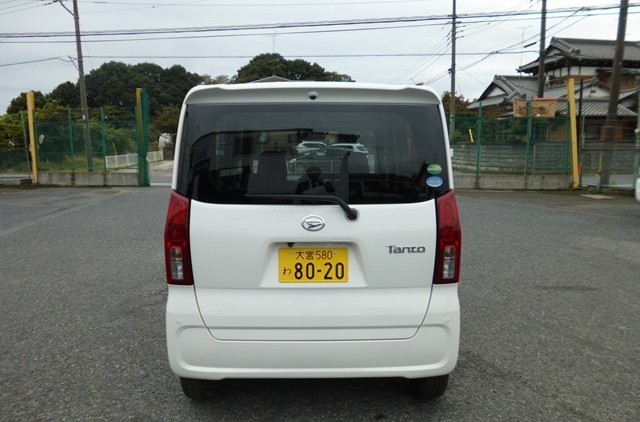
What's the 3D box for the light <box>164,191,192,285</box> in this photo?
[{"bbox_3d":[-0.680,0.125,2.150,0.160,0.460,0.170,0,7,0],"label":"light"}]

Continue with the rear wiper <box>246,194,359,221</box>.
[{"bbox_3d":[-0.080,-0.017,2.070,0.525,0.130,0.070,0,7,0],"label":"rear wiper"}]

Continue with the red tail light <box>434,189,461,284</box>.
[{"bbox_3d":[0.617,0.120,2.150,0.157,0.460,0.170,0,7,0],"label":"red tail light"}]

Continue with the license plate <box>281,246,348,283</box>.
[{"bbox_3d":[-0.030,0.259,2.113,0.330,0.166,0.020,0,-2,0],"label":"license plate"}]

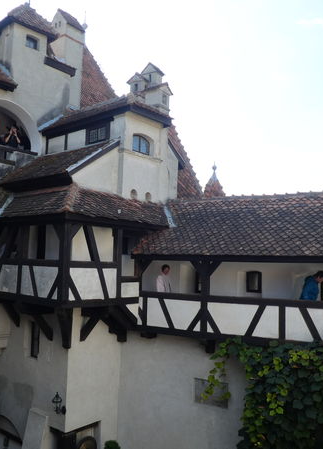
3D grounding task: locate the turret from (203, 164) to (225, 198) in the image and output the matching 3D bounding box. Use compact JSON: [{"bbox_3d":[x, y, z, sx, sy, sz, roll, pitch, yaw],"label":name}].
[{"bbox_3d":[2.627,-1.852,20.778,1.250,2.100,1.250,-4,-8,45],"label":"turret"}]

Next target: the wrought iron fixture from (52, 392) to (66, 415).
[{"bbox_3d":[-2.328,4.087,9.465,0.210,0.474,0.310,-4,-8,40],"label":"wrought iron fixture"}]

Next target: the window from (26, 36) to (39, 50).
[{"bbox_3d":[-4.764,-6.629,15.249,0.170,0.431,0.463,-4,-8,45],"label":"window"}]

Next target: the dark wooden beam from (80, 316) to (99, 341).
[{"bbox_3d":[-1.742,2.497,10.024,0.160,0.758,0.160,8,32,-47],"label":"dark wooden beam"}]

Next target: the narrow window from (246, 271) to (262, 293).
[{"bbox_3d":[2.545,1.582,11.397,0.440,0.590,0.120,-1,-7,26],"label":"narrow window"}]

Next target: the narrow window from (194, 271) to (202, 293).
[{"bbox_3d":[1.158,1.660,12.065,0.407,0.642,0.120,-1,-7,26],"label":"narrow window"}]

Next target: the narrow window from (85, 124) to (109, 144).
[{"bbox_3d":[-1.898,-2.623,12.218,0.999,0.490,0.120,-3,-8,38],"label":"narrow window"}]

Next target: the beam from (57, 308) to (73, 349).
[{"bbox_3d":[-2.381,2.566,10.246,0.300,1.075,0.700,2,-6,-4],"label":"beam"}]

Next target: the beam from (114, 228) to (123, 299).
[{"bbox_3d":[-1.110,0.966,10.481,0.150,1.802,0.170,-4,-8,42],"label":"beam"}]

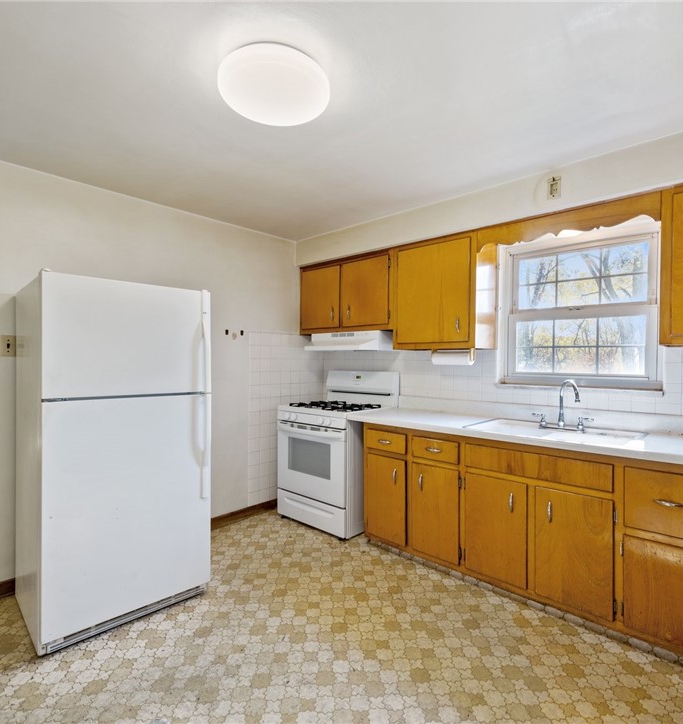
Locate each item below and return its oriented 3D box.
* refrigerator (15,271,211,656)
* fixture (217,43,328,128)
[{"bbox_3d":[-1.254,0.456,2.327,0.766,1.690,0.792,0,0,-44],"label":"refrigerator"},{"bbox_3d":[-0.258,-1.044,1.640,0.430,0.080,0.430,0,0,0],"label":"fixture"}]

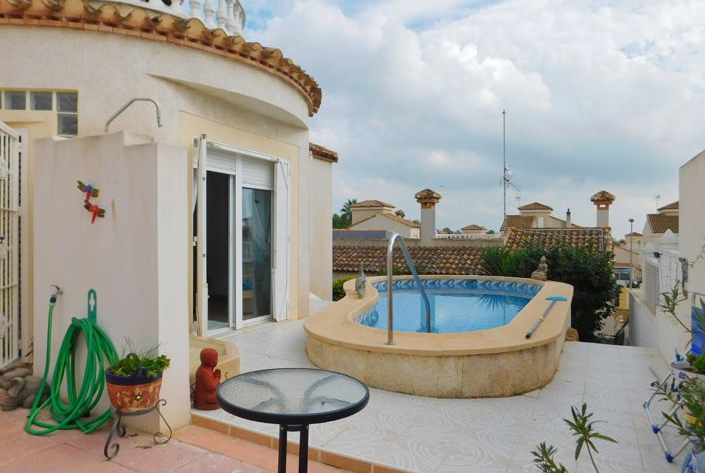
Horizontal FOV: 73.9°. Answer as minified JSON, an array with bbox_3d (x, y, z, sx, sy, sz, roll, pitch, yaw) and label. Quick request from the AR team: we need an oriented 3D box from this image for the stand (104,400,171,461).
[{"bbox_3d":[-1.333,1.136,2.830,0.370,0.275,0.360,0,0,26],"label":"stand"}]

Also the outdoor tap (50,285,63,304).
[{"bbox_3d":[-2.140,0.422,3.385,0.055,0.140,0.100,0,0,26],"label":"outdoor tap"}]

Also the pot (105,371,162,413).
[{"bbox_3d":[-1.325,0.918,2.830,0.335,0.215,0.335,0,0,0],"label":"pot"}]

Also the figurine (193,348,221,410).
[{"bbox_3d":[-1.025,1.001,3.335,0.205,0.410,0.190,0,0,-14],"label":"figurine"}]

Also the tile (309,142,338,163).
[{"bbox_3d":[-0.519,-1.497,8.344,0.320,0.220,1.050,0,0,26],"label":"tile"}]

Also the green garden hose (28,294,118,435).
[{"bbox_3d":[-2.001,0.820,3.162,0.800,0.885,0.340,0,0,26],"label":"green garden hose"}]

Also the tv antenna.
[{"bbox_3d":[11.100,-5.139,33.000,1.400,7.700,0.700,0,0,0],"label":"tv antenna"}]

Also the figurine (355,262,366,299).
[{"bbox_3d":[0.118,0.648,6.900,0.160,0.530,0.150,0,0,-24],"label":"figurine"}]

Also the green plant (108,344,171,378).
[{"bbox_3d":[-1.290,0.753,2.830,0.370,0.200,0.330,0,0,26],"label":"green plant"}]

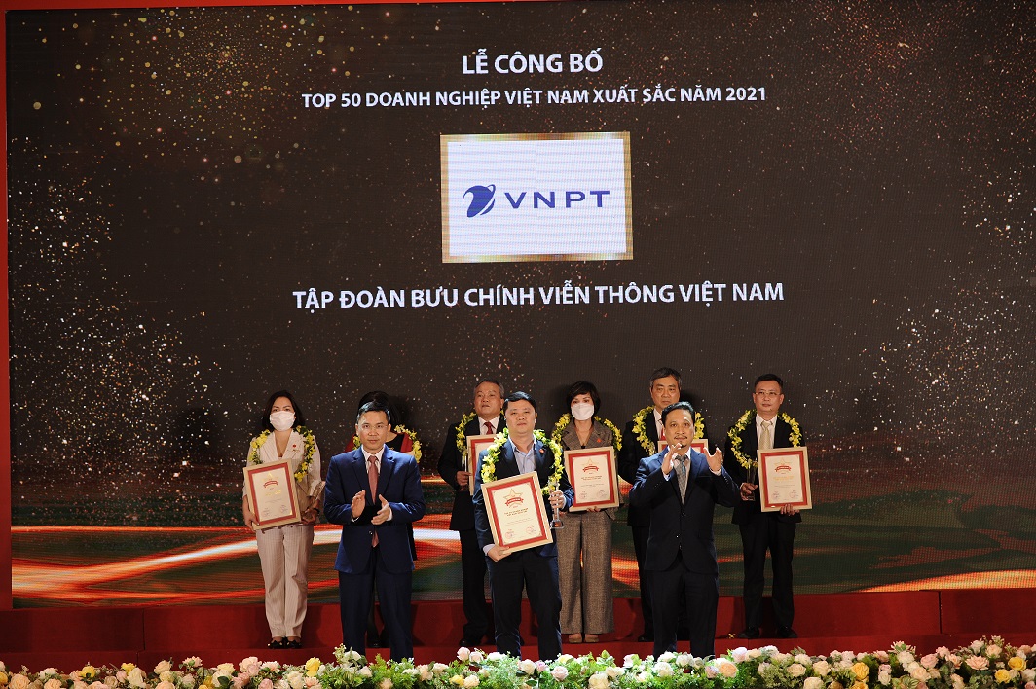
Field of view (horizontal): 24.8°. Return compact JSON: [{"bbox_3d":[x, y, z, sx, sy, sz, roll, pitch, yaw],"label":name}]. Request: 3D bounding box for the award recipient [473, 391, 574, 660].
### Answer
[{"bbox_3d":[0.041,1.127,13.250,0.560,1.720,0.430,-1,-3,0],"label":"award recipient"}]

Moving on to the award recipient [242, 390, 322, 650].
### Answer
[{"bbox_3d":[-1.459,1.088,14.600,0.500,1.620,0.420,-1,-2,0],"label":"award recipient"}]

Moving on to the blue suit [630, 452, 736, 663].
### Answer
[{"bbox_3d":[0.883,1.236,12.550,0.560,1.390,0.420,-1,-2,2],"label":"blue suit"}]

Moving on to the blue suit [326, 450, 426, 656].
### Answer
[{"bbox_3d":[-0.754,1.231,12.550,0.540,1.390,0.400,-1,-2,-1],"label":"blue suit"}]

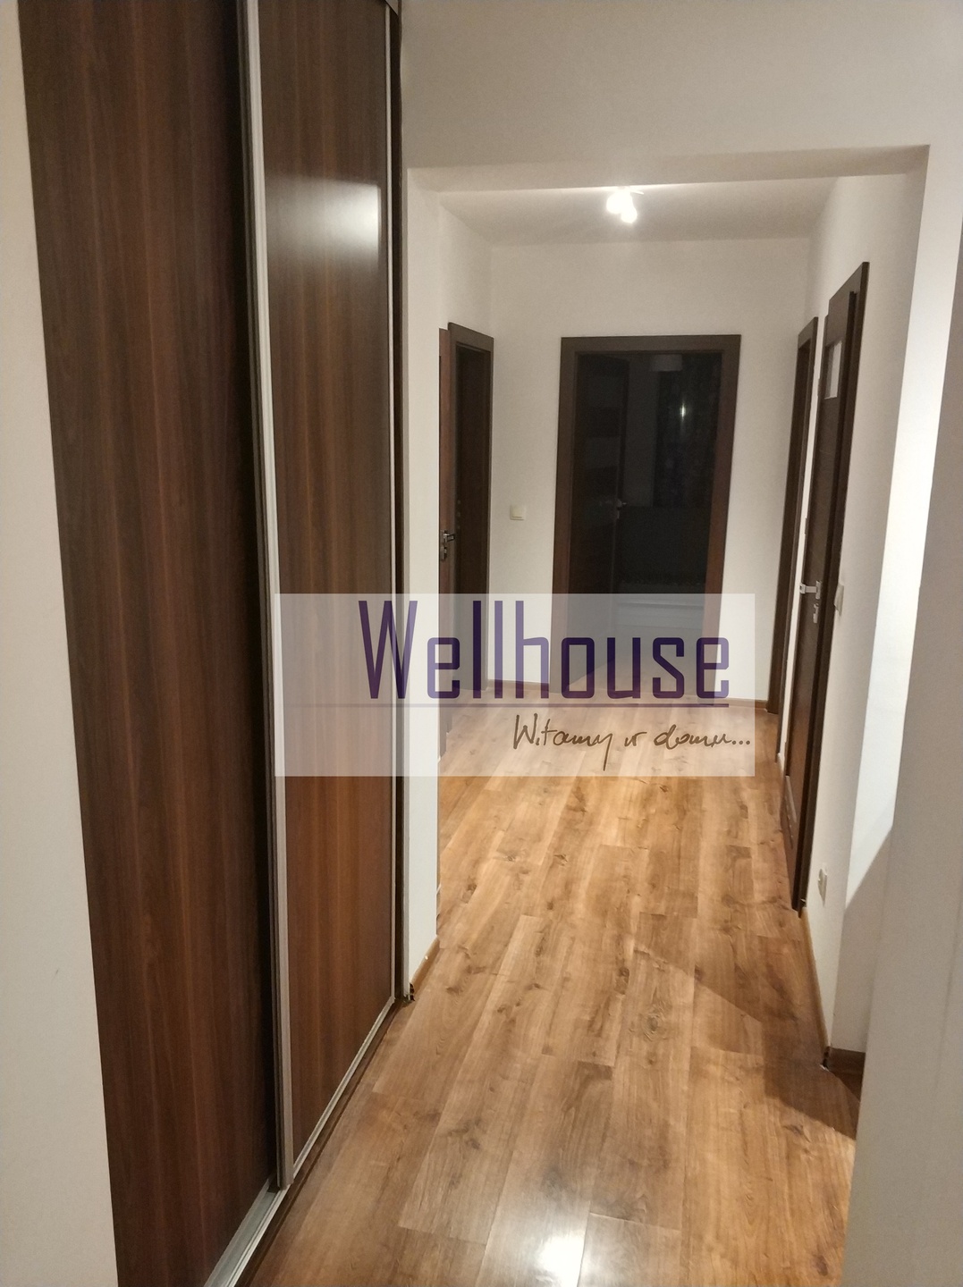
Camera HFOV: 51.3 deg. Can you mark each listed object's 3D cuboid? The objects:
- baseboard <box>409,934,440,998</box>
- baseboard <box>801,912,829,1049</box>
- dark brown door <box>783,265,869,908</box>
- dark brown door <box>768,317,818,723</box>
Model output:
[{"bbox_3d":[-0.170,0.964,3.012,0.019,0.053,0.287,4,13,13],"label":"baseboard"},{"bbox_3d":[0.992,0.986,2.989,0.020,0.057,0.810,4,13,13],"label":"baseboard"},{"bbox_3d":[1.208,-0.188,3.603,0.080,2.080,0.955,4,13,13],"label":"dark brown door"},{"bbox_3d":[1.598,-0.531,5.129,0.085,2.080,0.910,4,13,13],"label":"dark brown door"}]

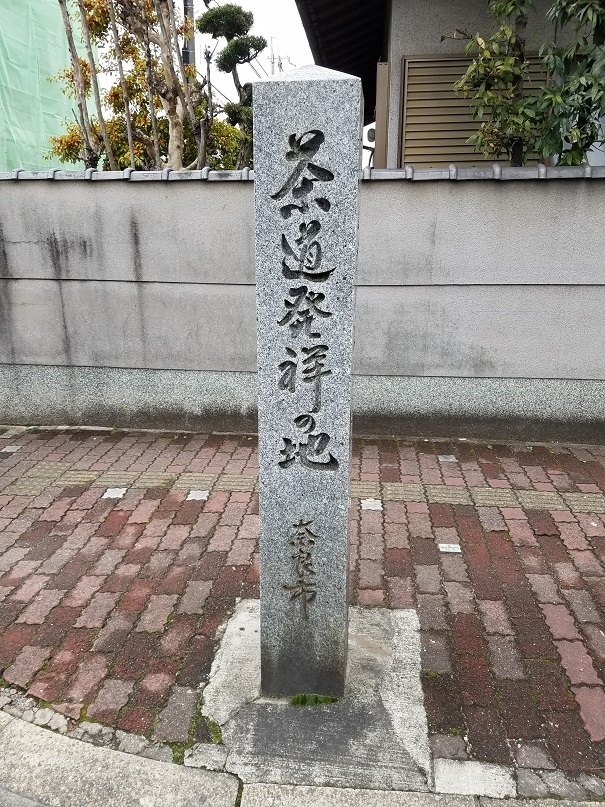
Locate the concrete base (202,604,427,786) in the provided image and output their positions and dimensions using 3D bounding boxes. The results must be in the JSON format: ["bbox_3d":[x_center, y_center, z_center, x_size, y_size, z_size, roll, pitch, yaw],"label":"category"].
[{"bbox_3d":[0.040,0.895,1.932,0.680,0.060,0.775,2,16,6],"label":"concrete base"}]

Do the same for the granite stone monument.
[{"bbox_3d":[0.020,0.015,1.730,0.254,1.757,0.254,2,16,6],"label":"granite stone monument"}]

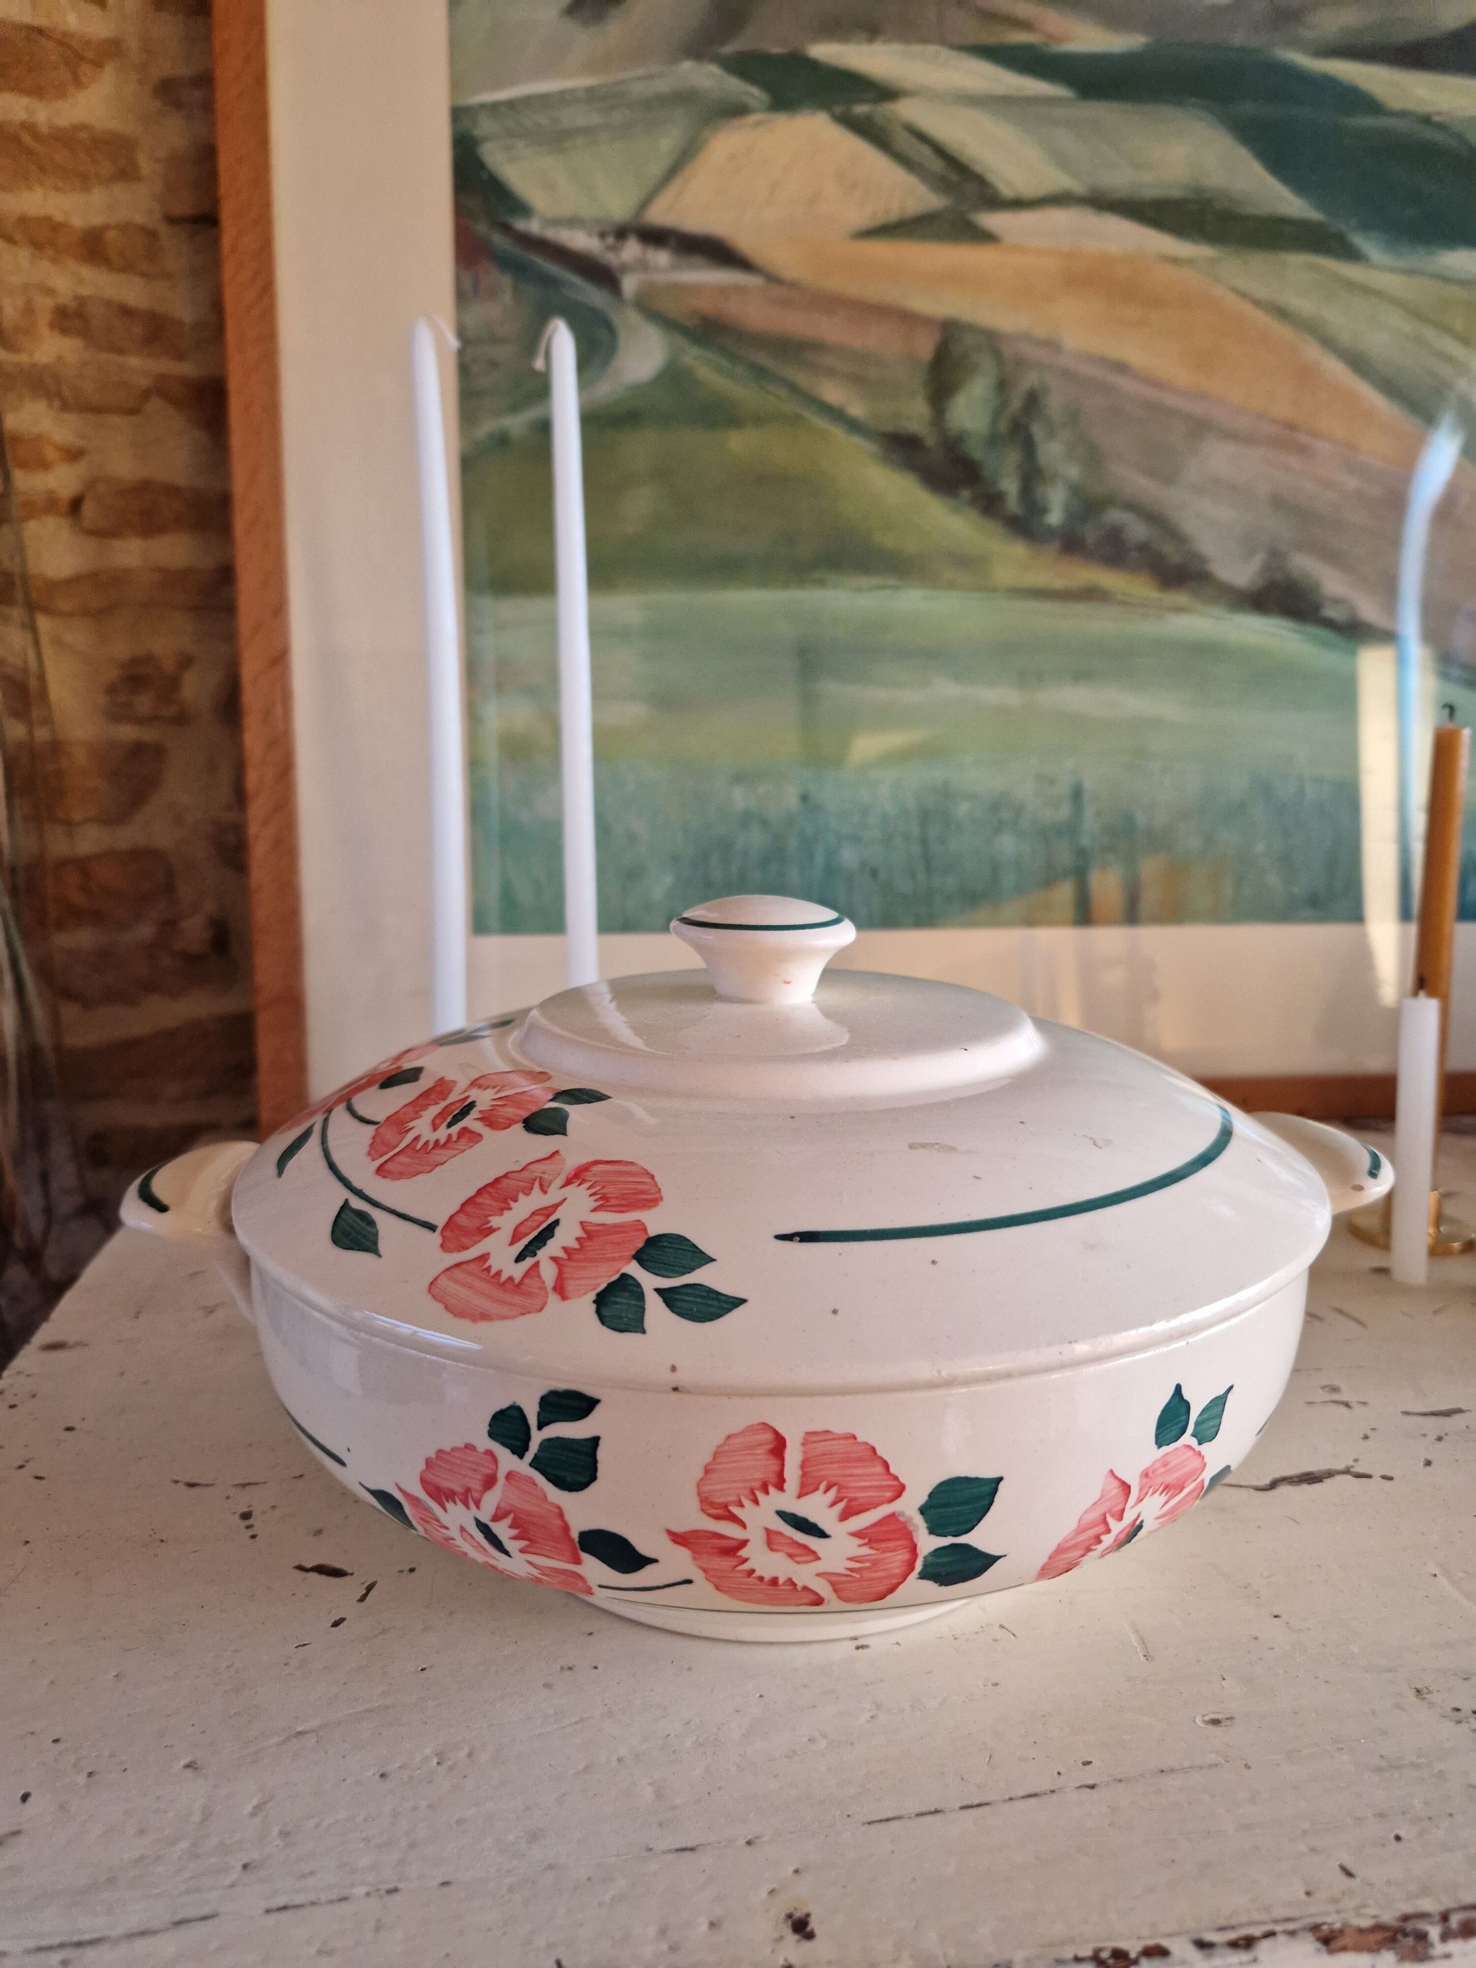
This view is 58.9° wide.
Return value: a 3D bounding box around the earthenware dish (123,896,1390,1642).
[{"bbox_3d":[0.008,0.051,0.326,0.316,0.147,0.255,-1,10,-4],"label":"earthenware dish"}]

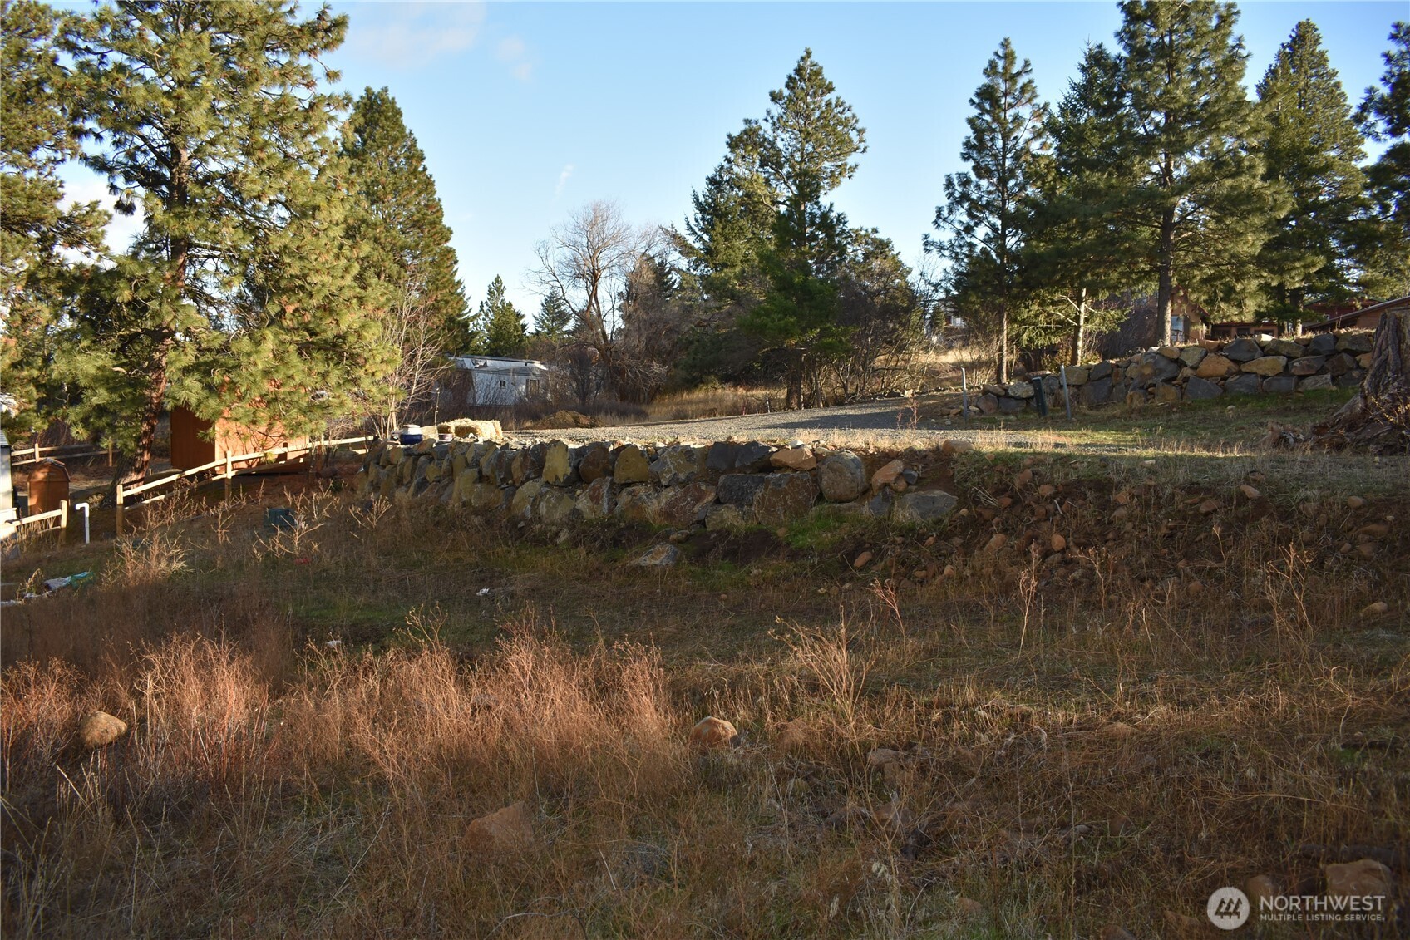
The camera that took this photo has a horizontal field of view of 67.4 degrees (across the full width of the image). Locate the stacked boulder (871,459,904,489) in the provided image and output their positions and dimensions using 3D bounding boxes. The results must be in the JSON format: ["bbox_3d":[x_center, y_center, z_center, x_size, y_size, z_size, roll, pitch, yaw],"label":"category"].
[{"bbox_3d":[2.542,0.061,14.700,0.475,0.413,0.400,0,3,0],"label":"stacked boulder"}]

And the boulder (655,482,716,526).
[{"bbox_3d":[-0.271,0.494,15.300,0.877,0.653,0.620,0,3,0],"label":"boulder"}]

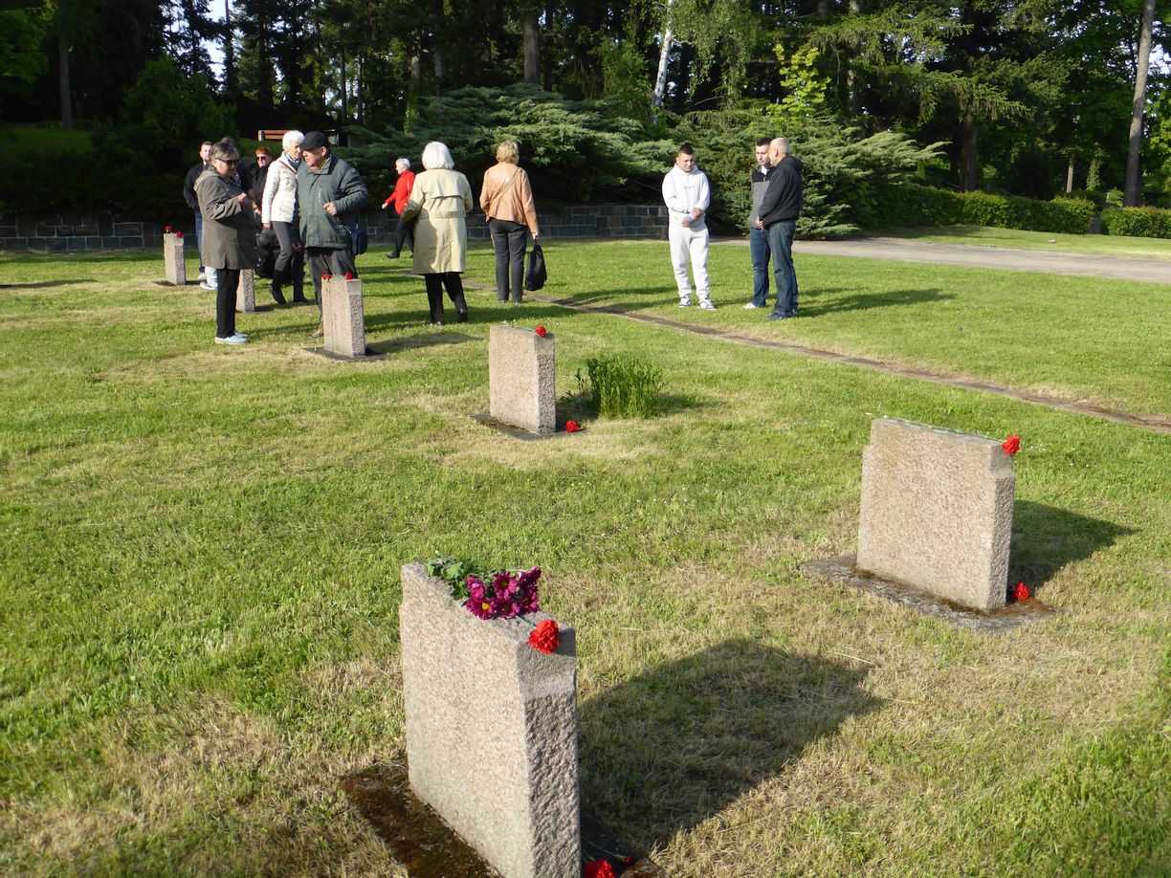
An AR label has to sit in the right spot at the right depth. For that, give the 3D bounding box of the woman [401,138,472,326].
[{"bbox_3d":[-1.363,-1.913,11.005,0.640,1.645,0.460,1,13,3],"label":"woman"}]

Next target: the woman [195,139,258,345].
[{"bbox_3d":[-2.947,-1.634,9.839,0.500,1.650,0.440,4,14,17],"label":"woman"}]

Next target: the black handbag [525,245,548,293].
[{"bbox_3d":[-0.524,-1.827,12.600,0.150,0.490,0.280,8,15,31],"label":"black handbag"}]

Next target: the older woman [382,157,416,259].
[{"bbox_3d":[-3.002,-3.756,19.207,0.650,1.585,0.500,-3,13,-11],"label":"older woman"}]

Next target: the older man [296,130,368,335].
[{"bbox_3d":[-2.215,-1.801,10.393,0.600,1.740,0.430,10,16,36],"label":"older man"}]

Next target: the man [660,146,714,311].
[{"bbox_3d":[1.089,-2.236,12.485,0.540,1.700,0.360,-3,13,-11],"label":"man"}]

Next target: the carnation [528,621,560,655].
[{"bbox_3d":[-0.083,0.398,2.374,0.063,0.063,0.058,-9,28,-33],"label":"carnation"}]

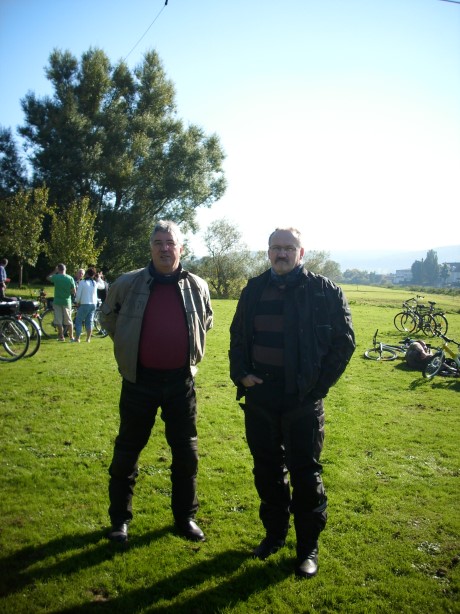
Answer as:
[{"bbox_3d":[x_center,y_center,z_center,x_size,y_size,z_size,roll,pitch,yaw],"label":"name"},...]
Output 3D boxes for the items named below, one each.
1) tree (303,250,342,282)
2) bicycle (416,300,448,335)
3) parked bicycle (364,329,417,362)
[{"bbox_3d":[14.820,-6.386,90.000,6.500,6.200,6.000,1,3,0],"label":"tree"},{"bbox_3d":[6.253,0.317,17.400,0.600,1.080,1.750,0,3,-30],"label":"bicycle"},{"bbox_3d":[3.640,0.900,11.800,1.720,0.550,1.020,-2,15,-18],"label":"parked bicycle"}]

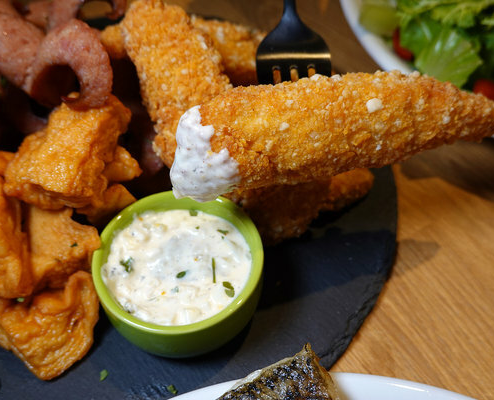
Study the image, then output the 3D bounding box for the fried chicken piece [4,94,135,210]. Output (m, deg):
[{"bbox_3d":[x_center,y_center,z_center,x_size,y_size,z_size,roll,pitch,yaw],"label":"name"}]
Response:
[{"bbox_3d":[-0.082,-0.021,0.282,0.043,0.034,0.046,13,54,9],"label":"fried chicken piece"}]

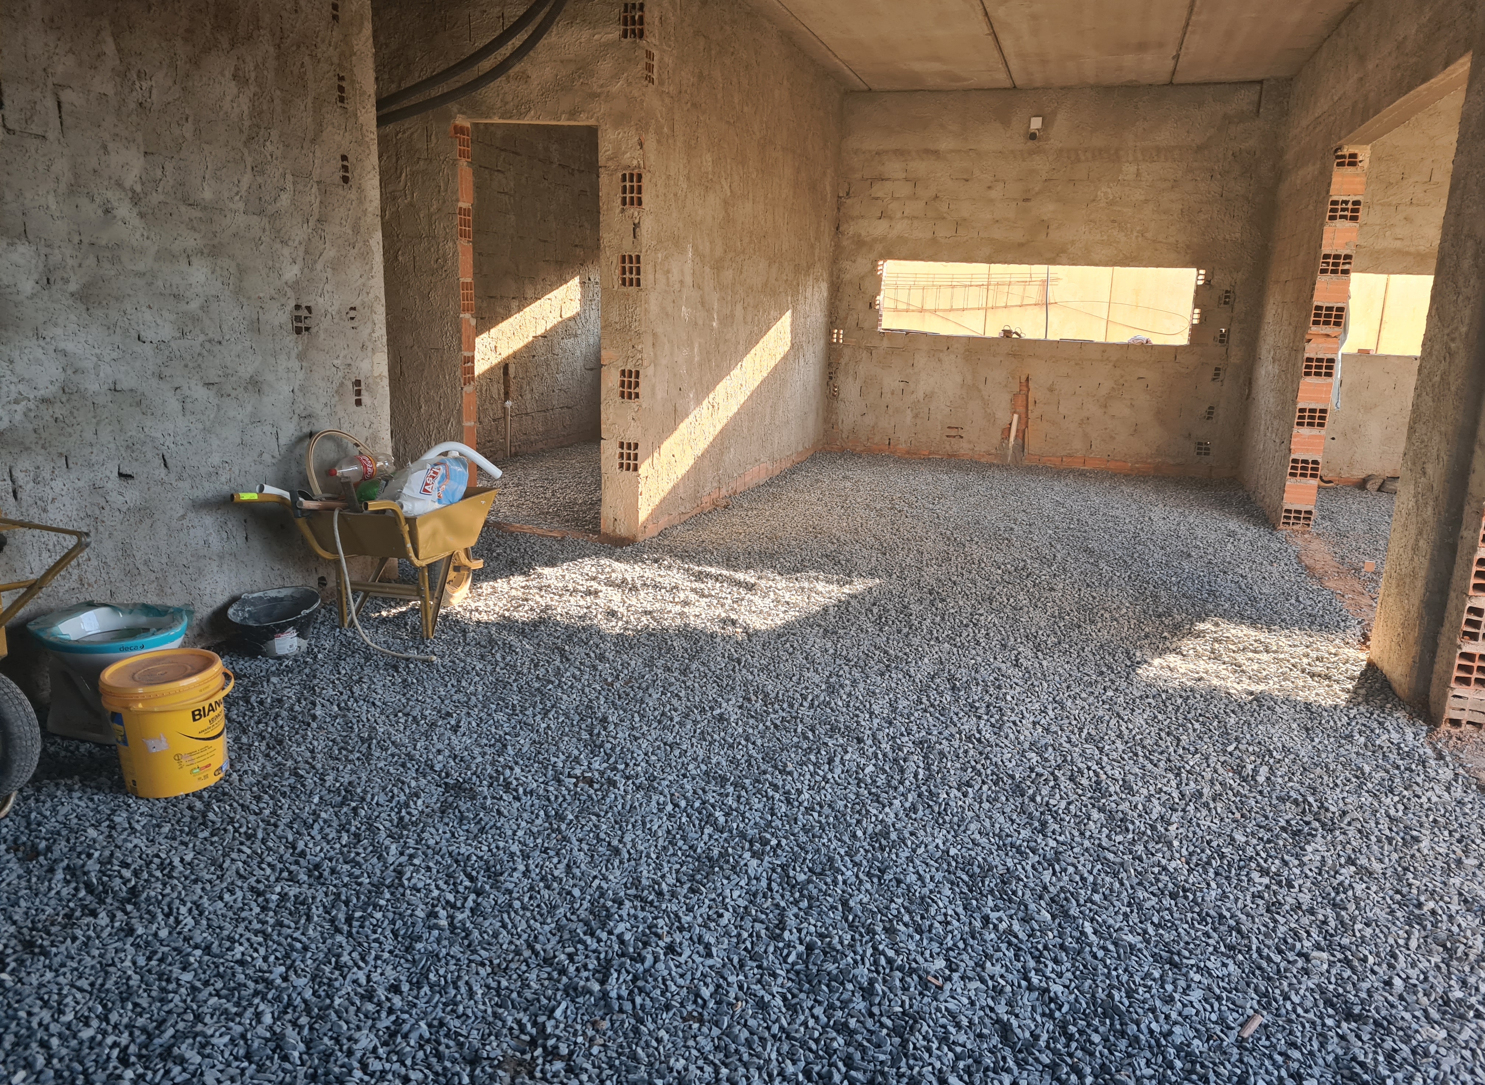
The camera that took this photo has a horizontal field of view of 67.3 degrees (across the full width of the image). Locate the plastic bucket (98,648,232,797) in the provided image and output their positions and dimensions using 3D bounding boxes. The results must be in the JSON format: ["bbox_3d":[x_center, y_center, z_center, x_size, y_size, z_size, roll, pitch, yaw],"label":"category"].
[{"bbox_3d":[-1.627,0.512,3.181,0.335,0.340,0.315,2,12,0],"label":"plastic bucket"}]

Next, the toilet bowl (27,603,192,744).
[{"bbox_3d":[-1.947,0.433,3.455,0.460,0.375,0.370,5,13,12],"label":"toilet bowl"}]

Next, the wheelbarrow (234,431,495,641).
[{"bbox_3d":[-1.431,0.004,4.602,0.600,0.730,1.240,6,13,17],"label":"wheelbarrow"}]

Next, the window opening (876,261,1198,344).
[{"bbox_3d":[2.566,-2.137,9.895,2.662,0.620,0.200,6,13,17],"label":"window opening"}]

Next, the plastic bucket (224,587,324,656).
[{"bbox_3d":[-1.779,0.323,4.289,0.335,0.220,0.335,0,18,0],"label":"plastic bucket"}]

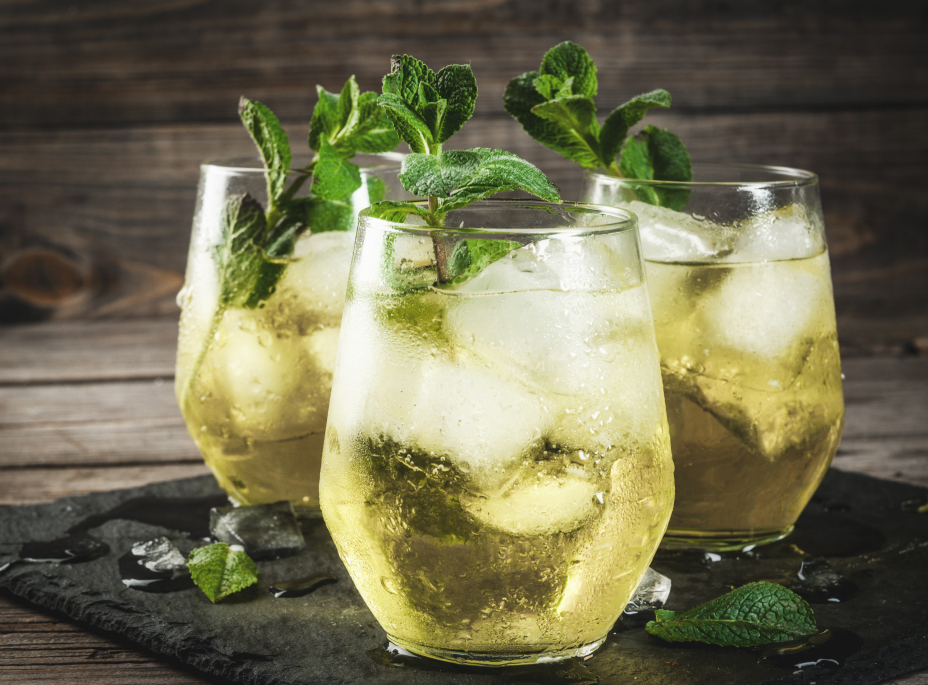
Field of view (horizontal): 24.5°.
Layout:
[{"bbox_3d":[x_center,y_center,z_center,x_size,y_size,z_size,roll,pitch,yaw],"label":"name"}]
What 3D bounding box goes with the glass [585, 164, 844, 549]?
[{"bbox_3d":[0.071,0.003,0.642,0.089,0.108,0.089,0,10,0],"label":"glass"}]

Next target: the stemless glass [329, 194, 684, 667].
[{"bbox_3d":[0.009,0.021,0.537,0.089,0.108,0.089,0,10,0],"label":"stemless glass"}]

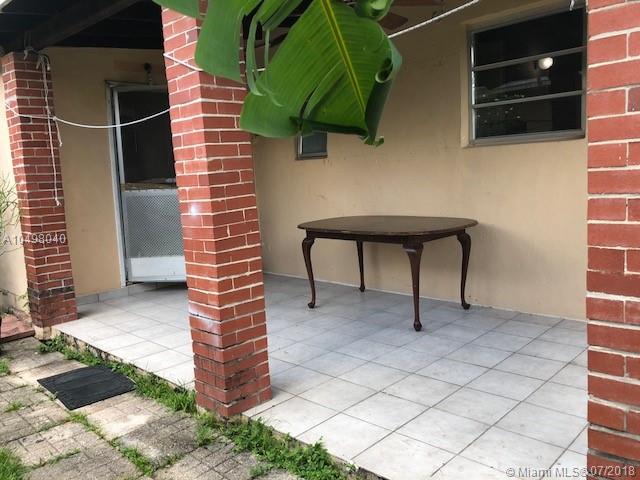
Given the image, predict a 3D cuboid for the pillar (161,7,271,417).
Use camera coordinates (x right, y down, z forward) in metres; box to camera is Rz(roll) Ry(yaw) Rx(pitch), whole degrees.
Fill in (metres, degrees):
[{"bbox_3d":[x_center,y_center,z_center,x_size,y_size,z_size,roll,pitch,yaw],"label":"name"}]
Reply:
[{"bbox_3d":[-0.539,-0.207,2.769,0.303,2.230,0.303,4,10,44],"label":"pillar"}]

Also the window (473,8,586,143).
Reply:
[{"bbox_3d":[1.611,-1.260,4.070,0.940,0.970,0.090,4,10,44],"label":"window"}]

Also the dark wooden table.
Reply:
[{"bbox_3d":[0.564,0.238,4.591,1.600,0.765,1.060,4,10,44],"label":"dark wooden table"}]

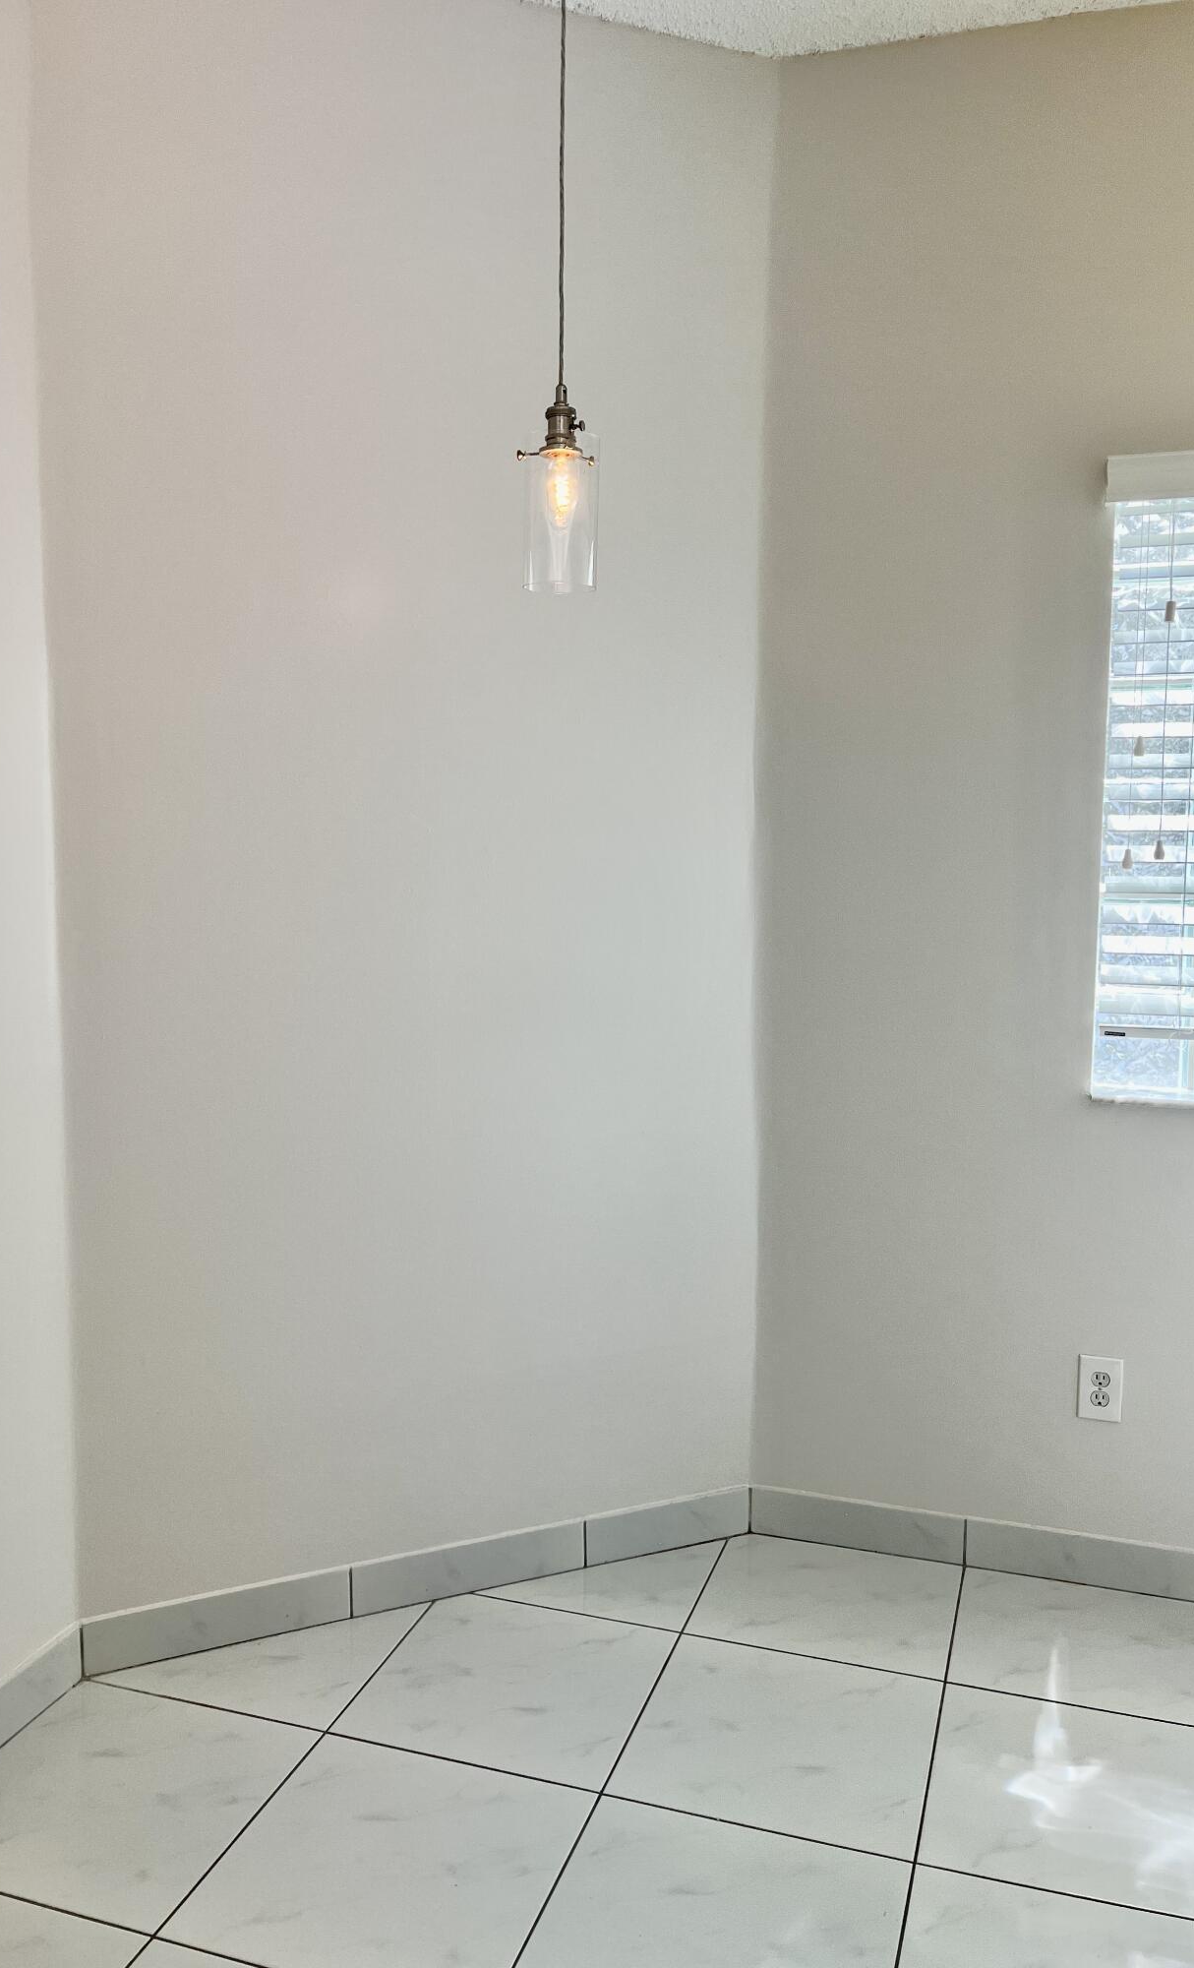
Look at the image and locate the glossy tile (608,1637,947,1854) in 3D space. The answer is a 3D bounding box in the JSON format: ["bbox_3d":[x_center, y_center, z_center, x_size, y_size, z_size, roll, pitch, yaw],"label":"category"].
[{"bbox_3d":[0.299,1.200,2.357,0.457,0.009,0.457,2,6,18],"label":"glossy tile"}]

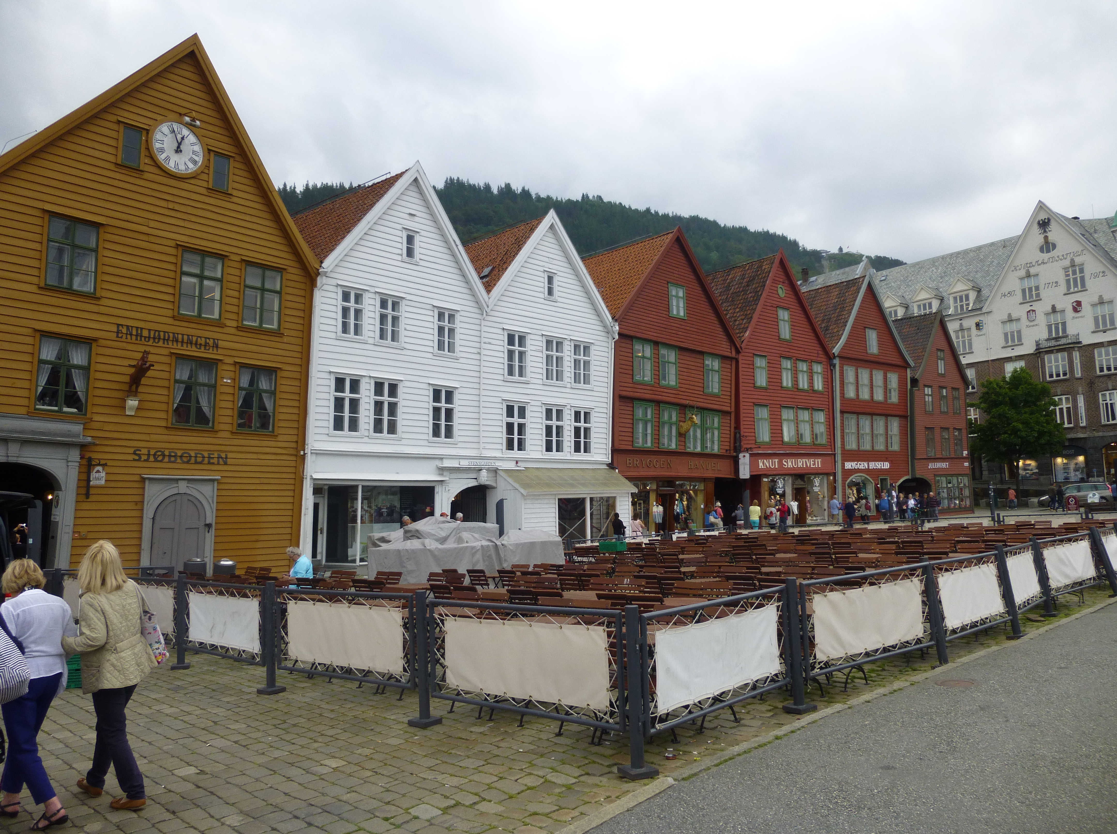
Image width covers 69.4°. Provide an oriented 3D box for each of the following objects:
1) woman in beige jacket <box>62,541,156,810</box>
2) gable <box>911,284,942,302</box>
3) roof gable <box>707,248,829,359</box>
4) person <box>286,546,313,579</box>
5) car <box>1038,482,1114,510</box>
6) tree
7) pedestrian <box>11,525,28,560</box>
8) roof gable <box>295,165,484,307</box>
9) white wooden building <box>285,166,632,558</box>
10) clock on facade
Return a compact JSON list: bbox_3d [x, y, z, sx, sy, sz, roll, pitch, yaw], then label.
[{"bbox_3d":[-2.788,1.577,5.056,0.580,1.590,0.550,-5,-7,28],"label":"woman in beige jacket"},{"bbox_3d":[33.449,-11.135,72.945,1.800,1.398,2.135,3,-8,-36],"label":"gable"},{"bbox_3d":[11.086,-6.289,49.154,8.700,6.200,6.500,4,-8,-38],"label":"roof gable"},{"bbox_3d":[-4.018,2.613,12.400,0.750,1.260,0.520,1,-7,-16],"label":"person"},{"bbox_3d":[34.028,5.237,53.000,4.350,1.600,1.770,-4,-7,22],"label":"car"},{"bbox_3d":[34.050,1.552,60.600,7.500,10.550,7.500,-6,-8,33],"label":"tree"},{"bbox_3d":[-14.028,3.624,21.000,0.550,1.670,0.400,3,-8,-33],"label":"pedestrian"},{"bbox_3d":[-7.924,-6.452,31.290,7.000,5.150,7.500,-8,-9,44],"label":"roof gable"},{"bbox_3d":[-7.005,-1.456,35.095,12.000,14.250,15.000,-8,-9,44],"label":"white wooden building"},{"bbox_3d":[-10.888,-7.726,23.103,0.150,1.500,1.500,-7,-9,42],"label":"clock on facade"}]

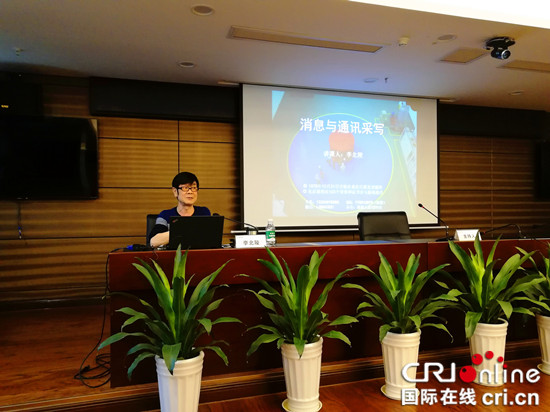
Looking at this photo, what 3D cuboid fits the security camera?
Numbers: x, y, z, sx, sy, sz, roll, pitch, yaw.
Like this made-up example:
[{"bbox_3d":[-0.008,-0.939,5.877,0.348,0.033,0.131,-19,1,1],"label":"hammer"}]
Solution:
[{"bbox_3d":[1.862,-1.299,3.572,0.220,0.165,0.190,0,0,-12],"label":"security camera"}]

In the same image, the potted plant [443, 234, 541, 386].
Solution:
[{"bbox_3d":[1.487,0.723,2.939,0.670,0.970,0.660,0,0,-17],"label":"potted plant"}]

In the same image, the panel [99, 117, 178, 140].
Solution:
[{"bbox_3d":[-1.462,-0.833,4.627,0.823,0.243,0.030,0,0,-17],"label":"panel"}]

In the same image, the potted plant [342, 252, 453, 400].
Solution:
[{"bbox_3d":[0.786,0.786,2.730,0.680,0.890,0.660,0,0,-17],"label":"potted plant"}]

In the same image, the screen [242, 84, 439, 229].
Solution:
[{"bbox_3d":[0.897,-0.566,5.271,2.650,1.660,0.050,0,0,-17],"label":"screen"}]

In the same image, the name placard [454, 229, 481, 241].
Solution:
[{"bbox_3d":[1.488,0.224,3.278,0.205,0.085,0.070,0,0,-17],"label":"name placard"}]

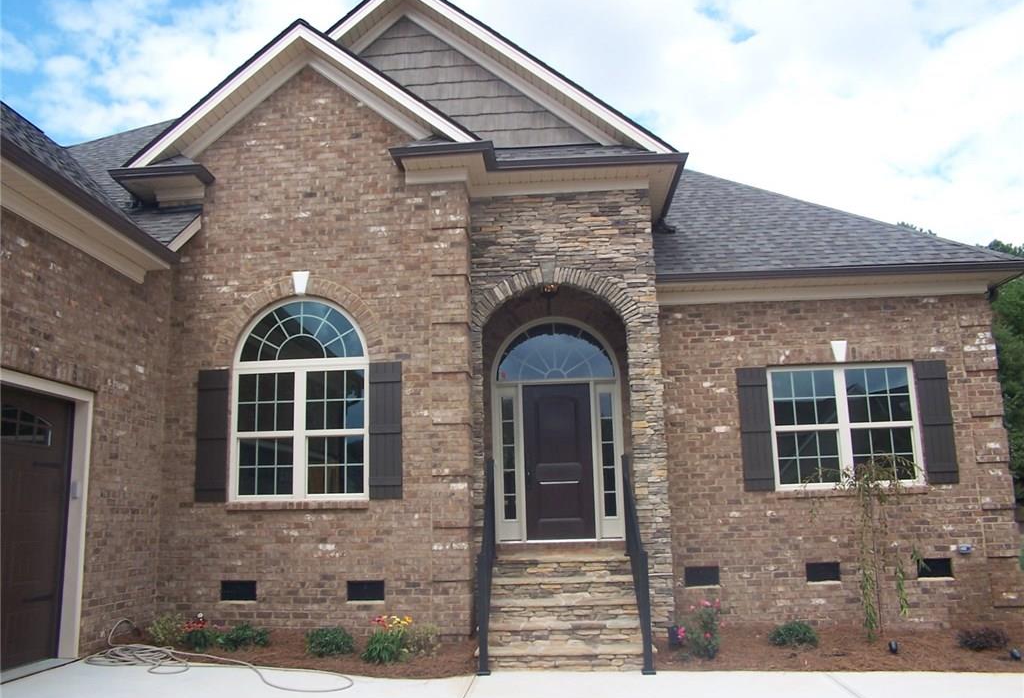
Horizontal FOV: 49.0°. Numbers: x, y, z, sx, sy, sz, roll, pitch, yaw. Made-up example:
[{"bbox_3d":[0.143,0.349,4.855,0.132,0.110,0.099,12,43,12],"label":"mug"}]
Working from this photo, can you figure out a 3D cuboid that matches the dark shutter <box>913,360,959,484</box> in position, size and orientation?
[{"bbox_3d":[5.190,0.899,13.743,0.390,1.510,0.050,-2,-9,2],"label":"dark shutter"}]

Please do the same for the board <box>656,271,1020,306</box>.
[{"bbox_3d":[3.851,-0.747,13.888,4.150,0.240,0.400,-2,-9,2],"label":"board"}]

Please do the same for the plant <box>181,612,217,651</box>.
[{"bbox_3d":[-3.347,3.022,12.003,0.380,0.420,0.360,-2,-9,2],"label":"plant"}]

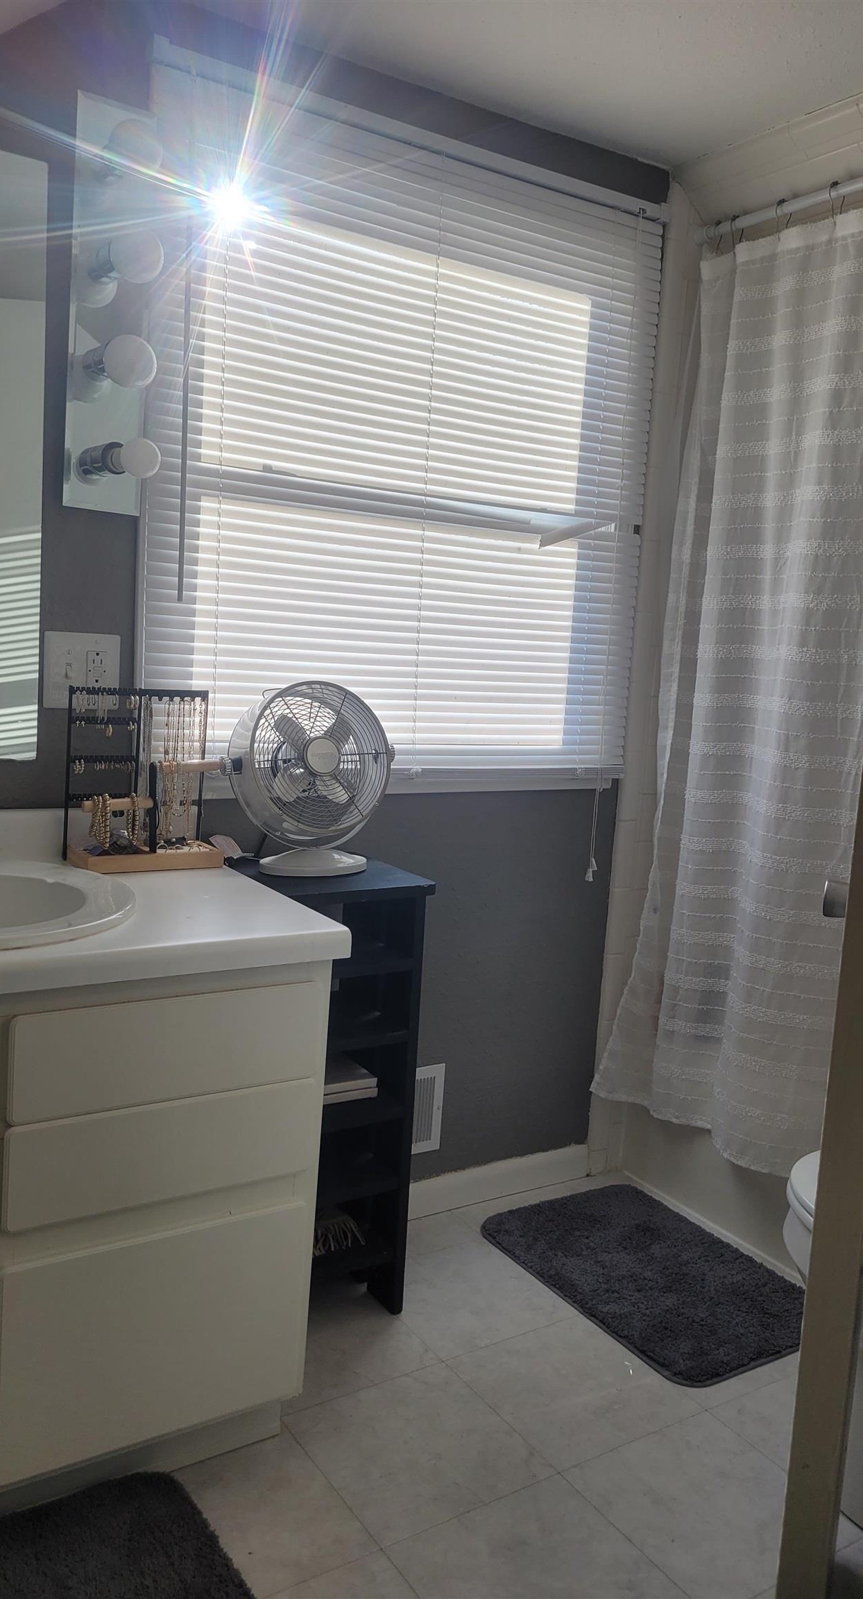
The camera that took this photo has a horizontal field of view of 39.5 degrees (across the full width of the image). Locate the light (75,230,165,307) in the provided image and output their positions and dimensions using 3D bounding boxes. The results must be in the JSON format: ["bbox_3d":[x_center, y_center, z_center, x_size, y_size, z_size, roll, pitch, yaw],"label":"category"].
[{"bbox_3d":[-0.459,-0.824,1.842,0.080,0.080,0.150,-2,9,-33],"label":"light"}]

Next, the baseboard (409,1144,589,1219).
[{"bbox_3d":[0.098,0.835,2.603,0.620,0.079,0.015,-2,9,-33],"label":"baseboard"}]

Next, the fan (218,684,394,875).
[{"bbox_3d":[-0.203,-0.044,2.095,0.315,0.326,0.190,-2,9,-36],"label":"fan"}]

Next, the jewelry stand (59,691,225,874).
[{"bbox_3d":[-0.466,-0.035,1.967,0.235,0.285,0.125,-2,9,-33],"label":"jewelry stand"}]

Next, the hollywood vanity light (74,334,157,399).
[{"bbox_3d":[-0.476,-0.669,1.857,0.080,0.080,0.150,-2,9,-33],"label":"hollywood vanity light"}]

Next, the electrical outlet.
[{"bbox_3d":[-0.580,-0.212,1.989,0.125,0.124,0.012,-2,9,-33],"label":"electrical outlet"}]

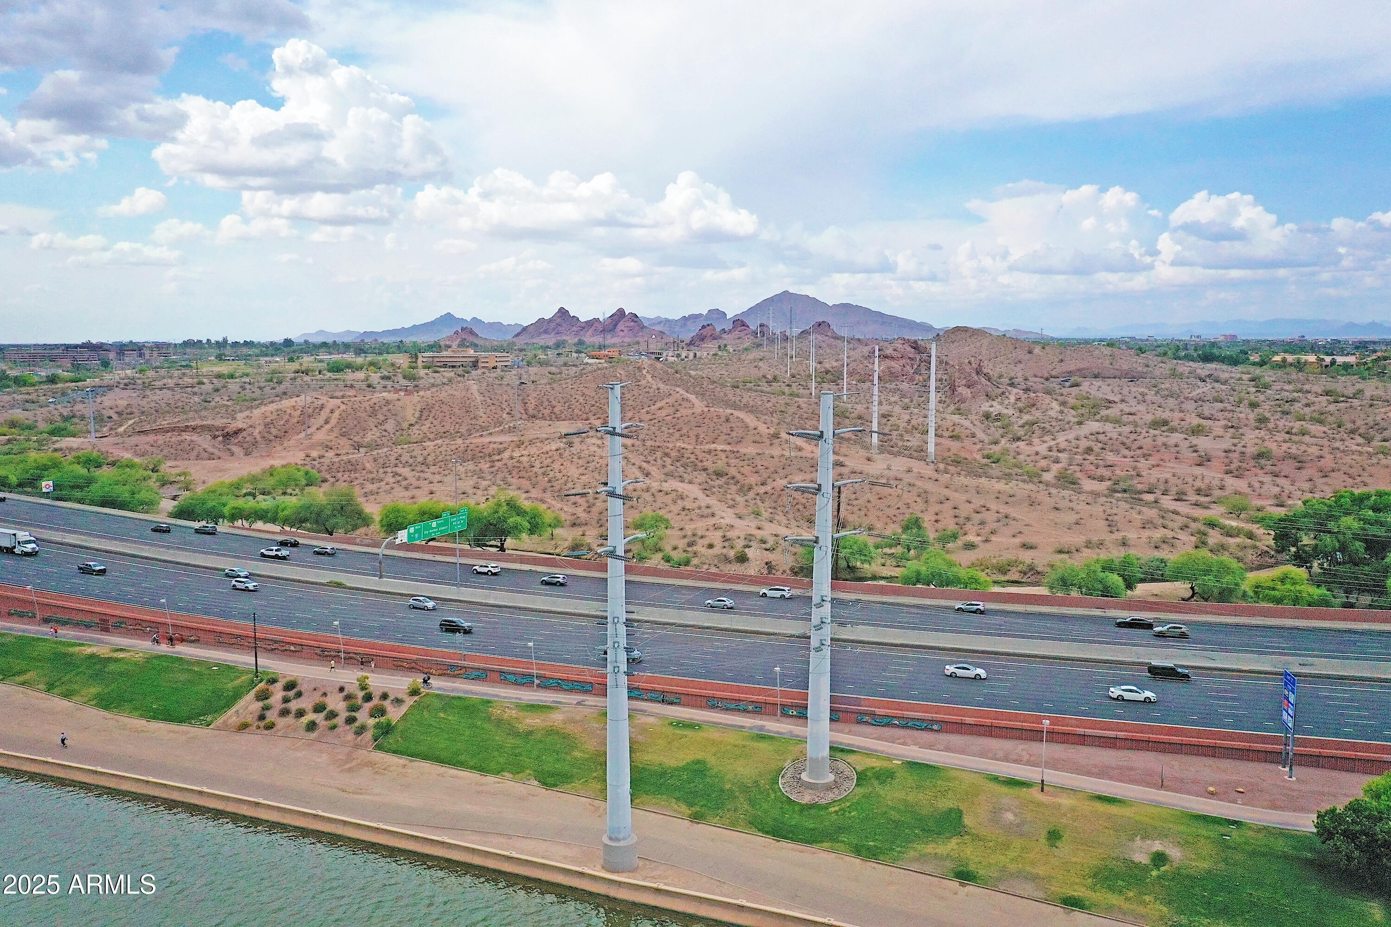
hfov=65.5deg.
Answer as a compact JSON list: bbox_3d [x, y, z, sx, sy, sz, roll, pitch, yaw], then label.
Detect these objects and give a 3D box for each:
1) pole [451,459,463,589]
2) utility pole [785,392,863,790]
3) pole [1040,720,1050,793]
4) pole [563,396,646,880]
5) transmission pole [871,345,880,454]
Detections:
[{"bbox_3d":[-37.118,9.482,168.285,1.400,20.460,0.900,0,7,0],"label":"pole"},{"bbox_3d":[12.232,12.253,103.127,8.400,38.280,3.500,-3,8,-26],"label":"utility pole"},{"bbox_3d":[32.456,27.202,100.587,0.680,6.950,0.660,0,7,0],"label":"pole"},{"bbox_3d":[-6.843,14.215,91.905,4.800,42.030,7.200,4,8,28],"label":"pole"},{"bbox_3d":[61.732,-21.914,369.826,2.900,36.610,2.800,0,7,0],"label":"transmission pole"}]

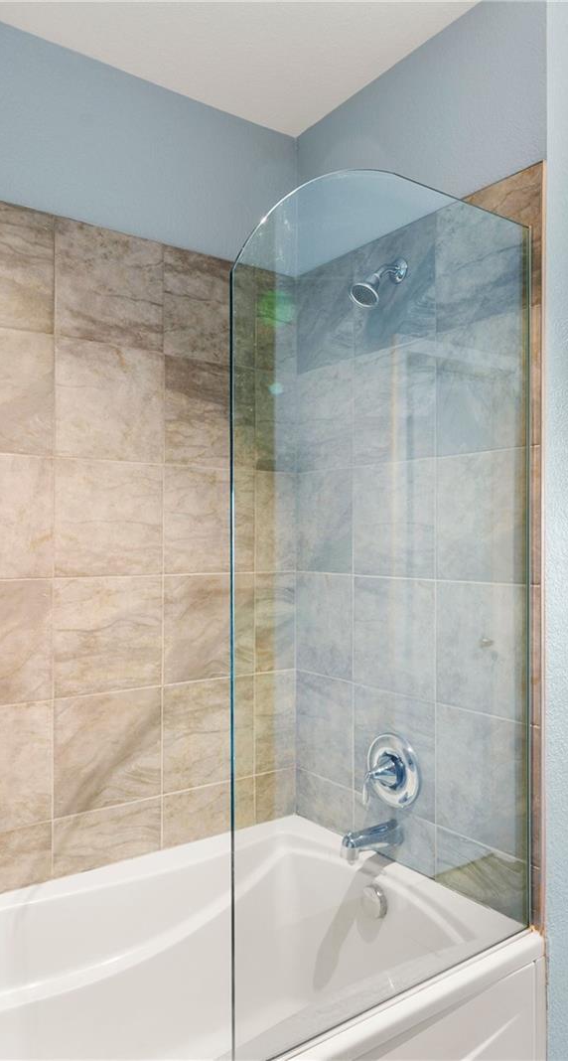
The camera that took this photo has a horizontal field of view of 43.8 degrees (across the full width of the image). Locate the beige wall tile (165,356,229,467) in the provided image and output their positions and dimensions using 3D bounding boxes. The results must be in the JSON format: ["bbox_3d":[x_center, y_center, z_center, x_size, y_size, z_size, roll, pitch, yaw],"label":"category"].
[{"bbox_3d":[-0.212,-0.336,2.072,0.302,0.302,0.010,0,-1,-36],"label":"beige wall tile"}]

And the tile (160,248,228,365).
[{"bbox_3d":[-0.211,-0.642,2.074,0.302,0.302,0.010,0,-1,-36],"label":"tile"}]

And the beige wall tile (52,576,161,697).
[{"bbox_3d":[-0.463,0.274,1.889,0.302,0.302,0.010,0,-1,-36],"label":"beige wall tile"}]

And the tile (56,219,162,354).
[{"bbox_3d":[-0.459,-0.642,1.879,0.300,0.302,0.010,0,-1,-36],"label":"tile"}]

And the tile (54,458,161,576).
[{"bbox_3d":[-0.464,-0.033,1.892,0.301,0.305,0.010,0,-1,-35],"label":"tile"}]

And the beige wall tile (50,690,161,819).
[{"bbox_3d":[-0.467,0.582,1.887,0.301,0.303,0.011,0,0,-35],"label":"beige wall tile"}]

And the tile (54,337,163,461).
[{"bbox_3d":[-0.463,-0.340,1.889,0.301,0.303,0.011,0,0,-35],"label":"tile"}]

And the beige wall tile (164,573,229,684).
[{"bbox_3d":[-0.217,0.277,2.066,0.301,0.305,0.010,0,-1,-35],"label":"beige wall tile"}]

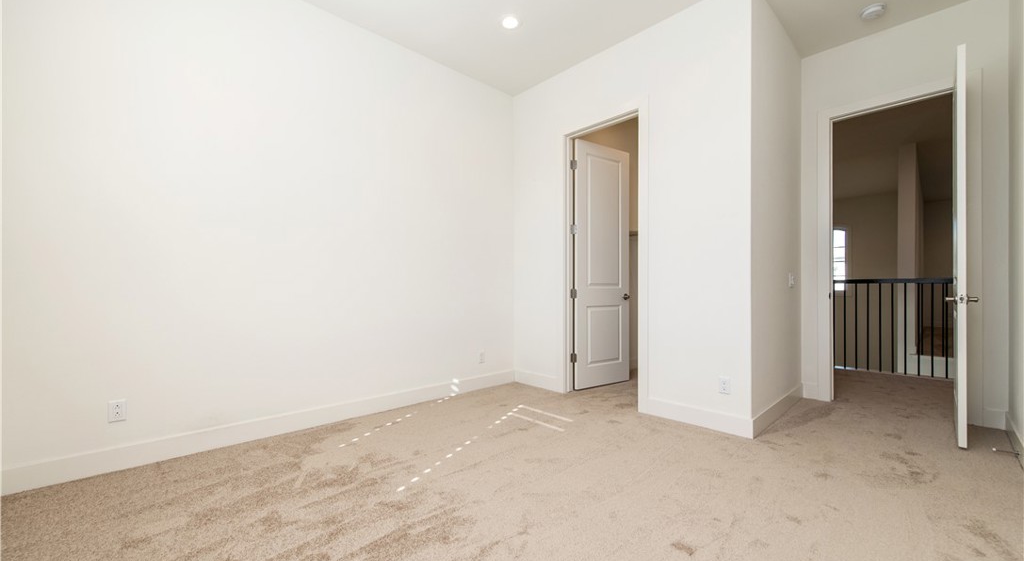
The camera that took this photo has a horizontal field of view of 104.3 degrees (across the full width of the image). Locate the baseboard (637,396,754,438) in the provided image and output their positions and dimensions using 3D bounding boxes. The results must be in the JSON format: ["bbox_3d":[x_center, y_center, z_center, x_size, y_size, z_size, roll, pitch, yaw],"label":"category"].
[{"bbox_3d":[1.315,0.983,2.895,0.016,0.126,0.798,0,-1,-43],"label":"baseboard"}]

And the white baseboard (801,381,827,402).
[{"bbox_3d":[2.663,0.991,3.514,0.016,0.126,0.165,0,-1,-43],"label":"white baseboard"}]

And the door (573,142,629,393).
[{"bbox_3d":[0.920,-0.147,4.032,0.762,2.420,0.037,0,0,-32],"label":"door"}]

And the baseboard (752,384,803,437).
[{"bbox_3d":[2.095,0.984,3.092,1.422,0.126,0.016,0,-1,-43],"label":"baseboard"}]

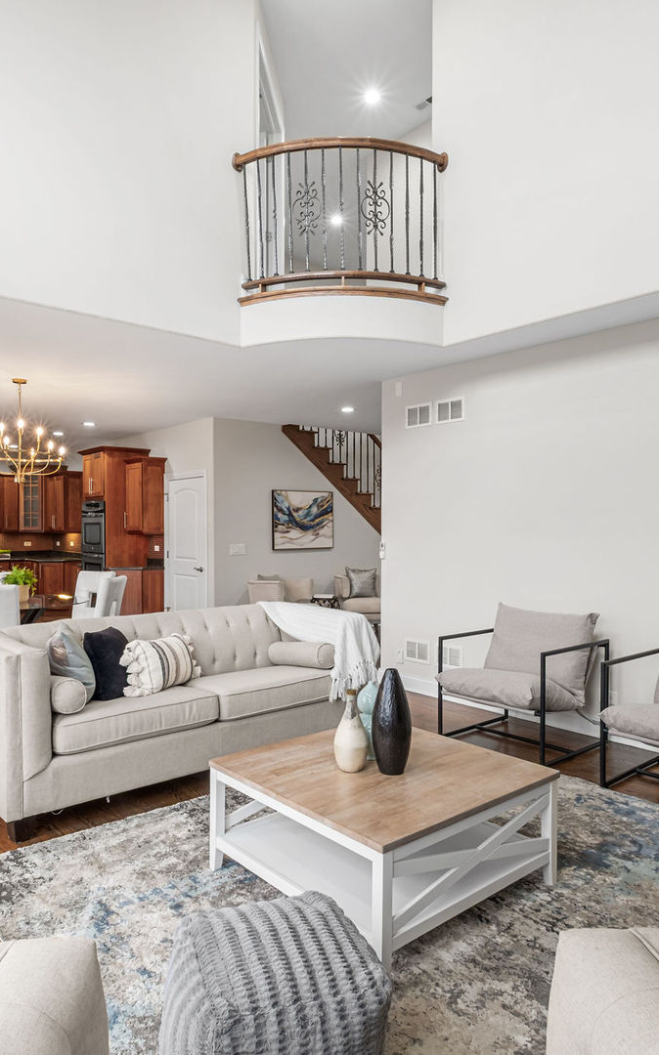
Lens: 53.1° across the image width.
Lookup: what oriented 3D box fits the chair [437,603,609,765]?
[{"bbox_3d":[1.301,1.005,4.488,0.730,0.870,0.810,0,0,-39],"label":"chair"}]

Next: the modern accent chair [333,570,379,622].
[{"bbox_3d":[0.385,1.025,8.200,0.690,0.830,0.660,0,0,-13],"label":"modern accent chair"}]

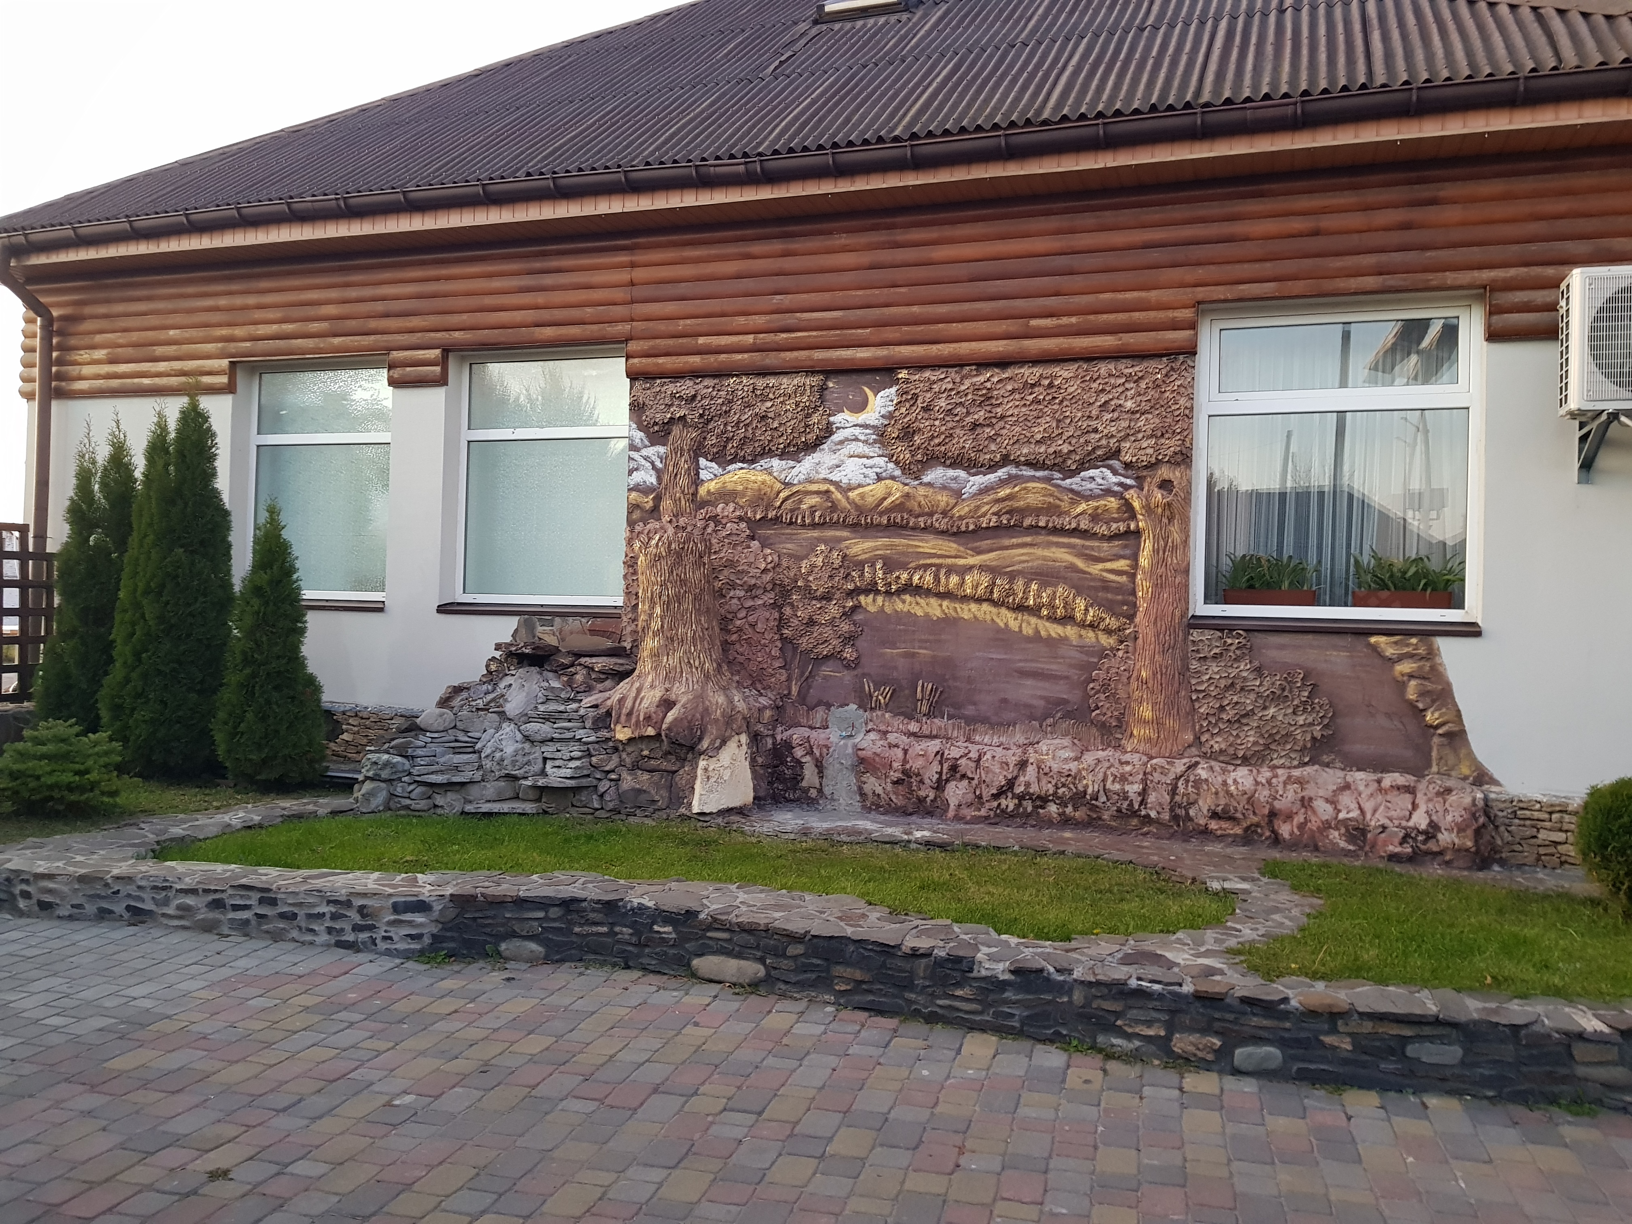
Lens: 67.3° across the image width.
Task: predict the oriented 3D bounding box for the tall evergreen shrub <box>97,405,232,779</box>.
[{"bbox_3d":[-4.675,-0.193,8.944,0.900,2.750,0.860,2,0,20],"label":"tall evergreen shrub"}]

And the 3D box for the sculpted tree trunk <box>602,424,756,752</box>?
[{"bbox_3d":[-0.868,-0.170,7.779,1.020,2.150,0.480,2,0,20],"label":"sculpted tree trunk"}]

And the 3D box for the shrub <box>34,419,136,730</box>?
[{"bbox_3d":[-5.006,-0.140,8.518,0.750,2.381,0.730,1,-1,18],"label":"shrub"}]

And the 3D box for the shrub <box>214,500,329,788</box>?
[{"bbox_3d":[-3.802,0.207,8.570,0.740,1.970,0.740,2,0,20],"label":"shrub"}]

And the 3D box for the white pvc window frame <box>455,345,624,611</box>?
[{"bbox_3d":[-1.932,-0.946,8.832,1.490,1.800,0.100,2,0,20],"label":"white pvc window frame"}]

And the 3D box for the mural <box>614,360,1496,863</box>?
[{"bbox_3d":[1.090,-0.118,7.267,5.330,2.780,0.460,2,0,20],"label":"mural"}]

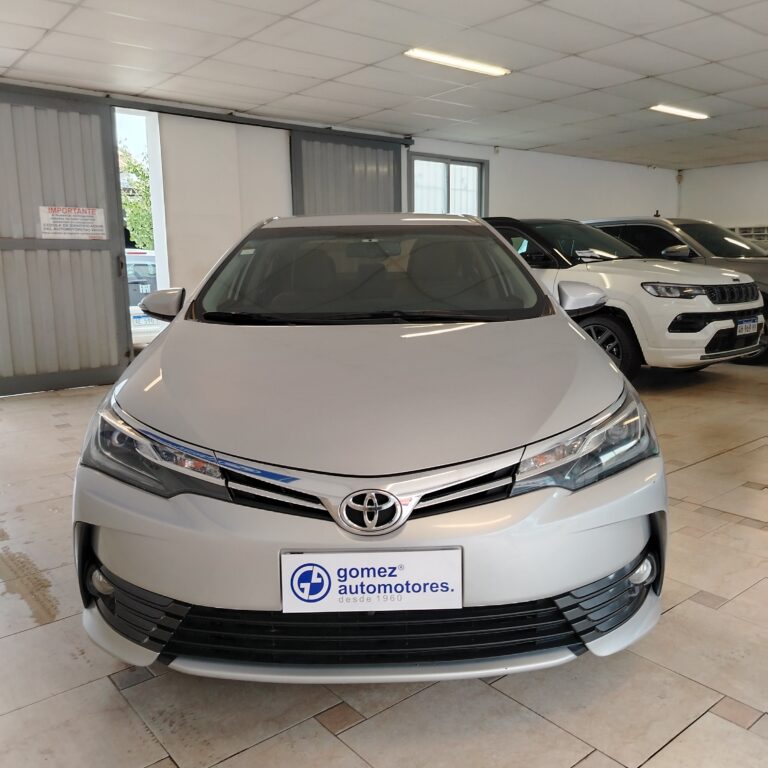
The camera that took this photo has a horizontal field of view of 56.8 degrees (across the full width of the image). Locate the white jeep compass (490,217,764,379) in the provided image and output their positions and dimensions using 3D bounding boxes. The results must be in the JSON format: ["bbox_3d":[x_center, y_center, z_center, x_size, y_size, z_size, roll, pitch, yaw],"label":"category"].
[{"bbox_3d":[1.520,-0.967,7.620,4.400,1.640,1.840,8,13,43],"label":"white jeep compass"}]

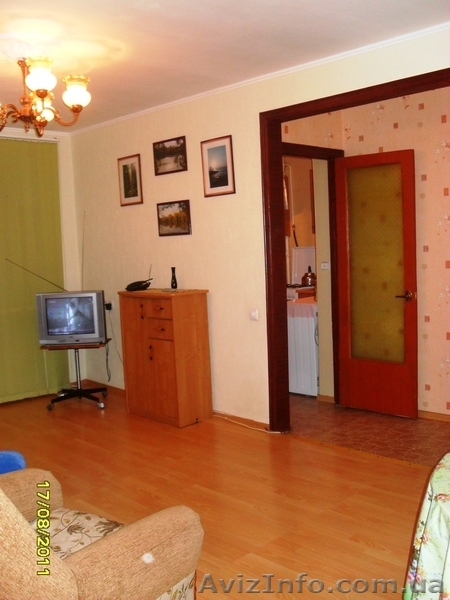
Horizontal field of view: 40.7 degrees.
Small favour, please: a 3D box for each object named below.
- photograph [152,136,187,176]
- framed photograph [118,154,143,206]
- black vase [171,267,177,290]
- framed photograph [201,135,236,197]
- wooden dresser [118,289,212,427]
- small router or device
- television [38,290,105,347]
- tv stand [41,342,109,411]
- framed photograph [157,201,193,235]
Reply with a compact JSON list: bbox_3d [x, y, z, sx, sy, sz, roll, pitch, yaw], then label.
[{"bbox_3d":[-0.441,-1.172,4.969,0.022,0.271,0.411,-8,8,-44],"label":"photograph"},{"bbox_3d":[-0.829,-1.052,5.377,0.022,0.425,0.326,-8,8,-44],"label":"framed photograph"},{"bbox_3d":[-0.422,-0.178,4.950,0.046,0.182,0.046,-2,5,0],"label":"black vase"},{"bbox_3d":[-0.046,-1.003,4.594,0.022,0.423,0.336,-8,8,-44],"label":"framed photograph"},{"bbox_3d":[-0.479,0.433,4.899,0.369,1.020,0.680,-8,8,-44],"label":"wooden dresser"},{"bbox_3d":[-0.712,-0.185,4.980,0.190,0.216,0.140,-8,8,-44],"label":"small router or device"},{"bbox_3d":[-1.323,0.137,5.513,0.600,0.450,0.460,-2,5,3],"label":"television"},{"bbox_3d":[-1.292,0.659,5.401,0.560,0.540,0.440,-2,5,3],"label":"tv stand"},{"bbox_3d":[-0.412,-0.669,5.009,0.022,0.274,0.411,-8,8,-44],"label":"framed photograph"}]

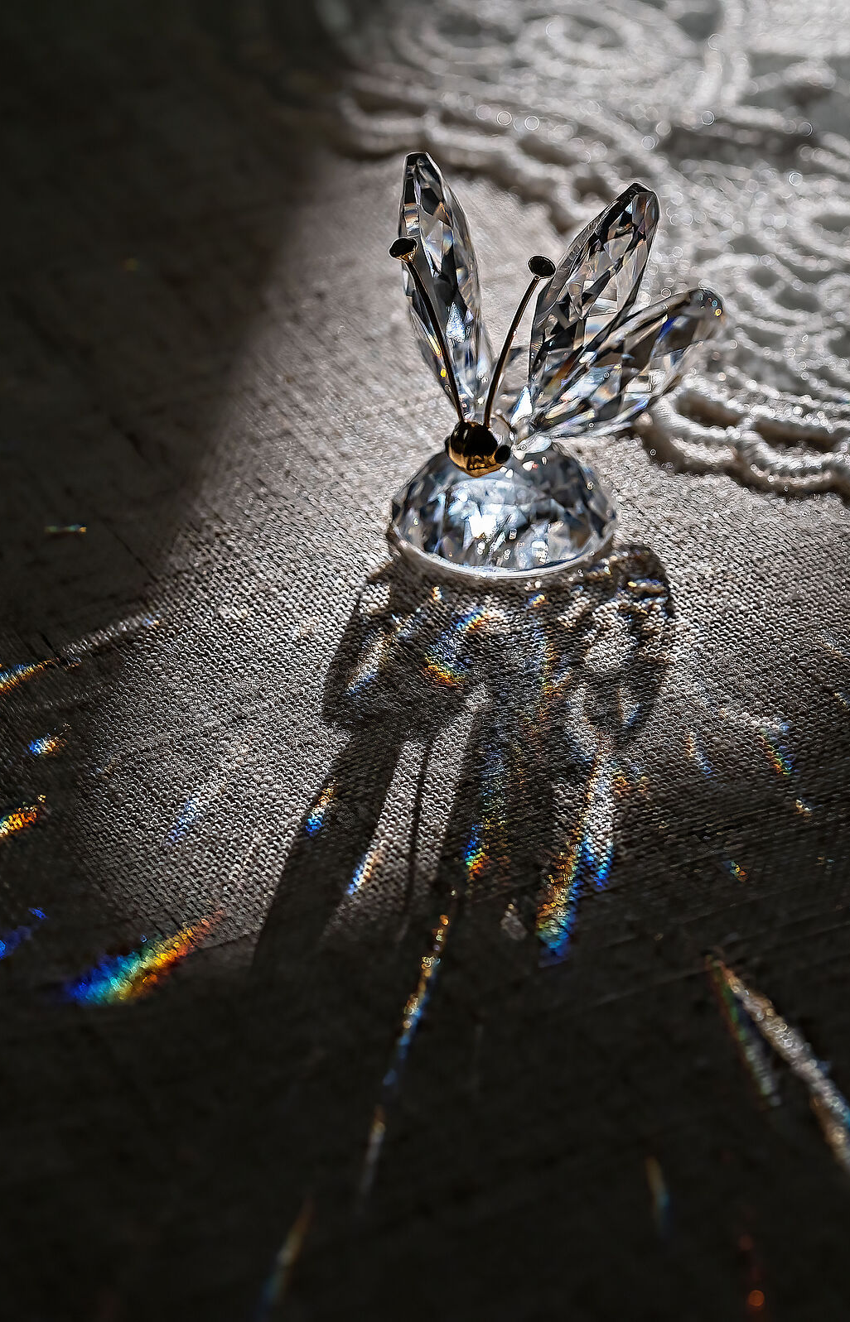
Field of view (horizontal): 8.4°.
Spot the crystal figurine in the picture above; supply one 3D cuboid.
[{"bbox_3d":[0.011,-0.037,0.672,0.034,0.042,0.037,14,36,19],"label":"crystal figurine"}]

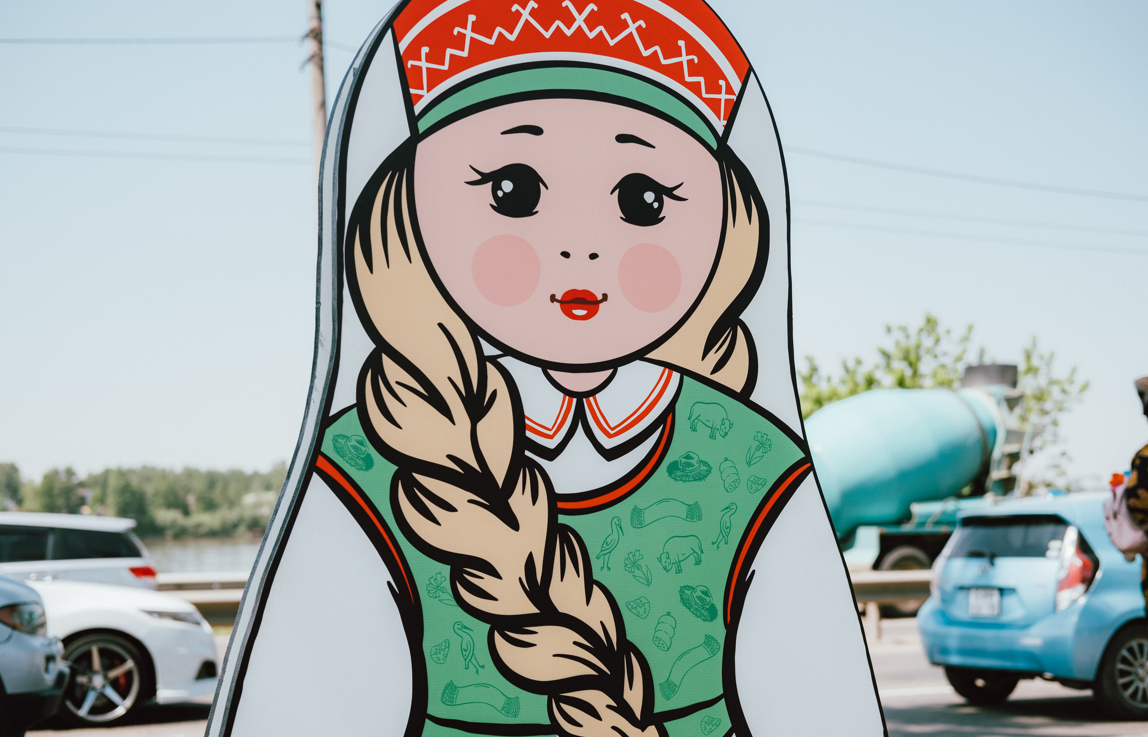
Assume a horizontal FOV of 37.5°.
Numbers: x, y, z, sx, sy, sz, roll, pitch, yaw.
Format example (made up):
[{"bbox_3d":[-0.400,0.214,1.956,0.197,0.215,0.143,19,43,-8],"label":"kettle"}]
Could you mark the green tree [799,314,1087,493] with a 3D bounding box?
[{"bbox_3d":[7.479,1.815,34.752,6.200,5.900,5.600,-2,-5,12],"label":"green tree"}]

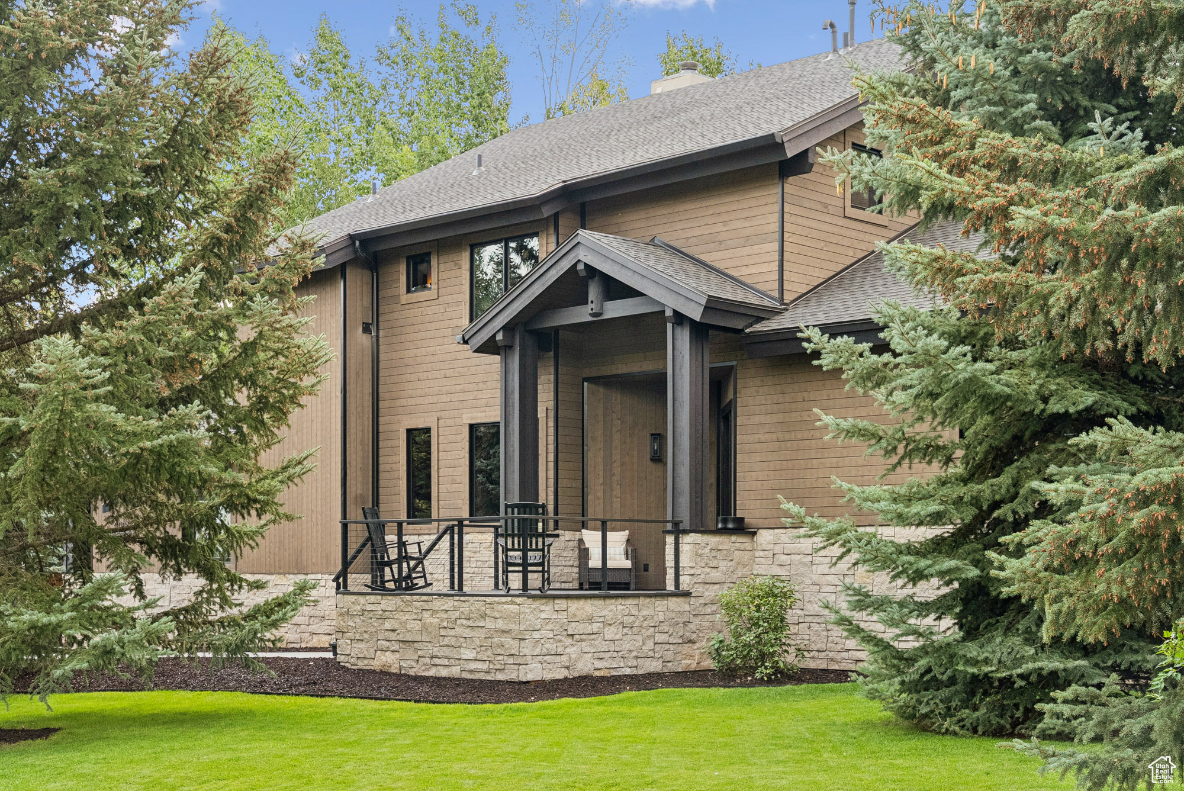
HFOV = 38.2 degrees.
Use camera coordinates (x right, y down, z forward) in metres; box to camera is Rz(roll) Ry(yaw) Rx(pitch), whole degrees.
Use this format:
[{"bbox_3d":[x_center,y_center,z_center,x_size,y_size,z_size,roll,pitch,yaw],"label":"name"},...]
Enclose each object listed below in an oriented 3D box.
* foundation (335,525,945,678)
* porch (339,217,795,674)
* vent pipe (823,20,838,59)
[{"bbox_3d":[0.619,2.673,22.573,7.000,1.950,4.500,-3,-4,43],"label":"foundation"},{"bbox_3d":[-0.563,0.708,23.689,4.750,6.110,4.500,-3,-4,43],"label":"porch"},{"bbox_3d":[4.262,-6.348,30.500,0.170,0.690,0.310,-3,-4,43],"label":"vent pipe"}]

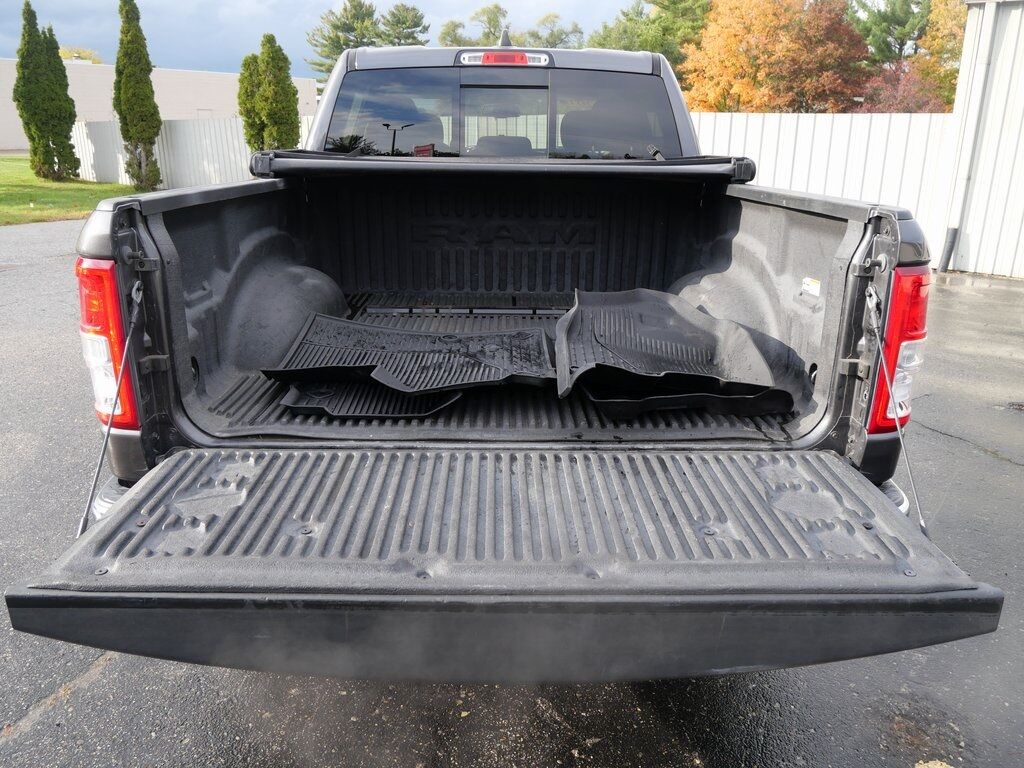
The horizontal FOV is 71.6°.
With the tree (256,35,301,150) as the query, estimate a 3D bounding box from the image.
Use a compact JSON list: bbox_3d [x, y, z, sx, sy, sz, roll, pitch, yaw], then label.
[{"bbox_3d":[-4.676,-5.239,14.376,0.880,3.320,0.880,0,17,-1],"label":"tree"}]

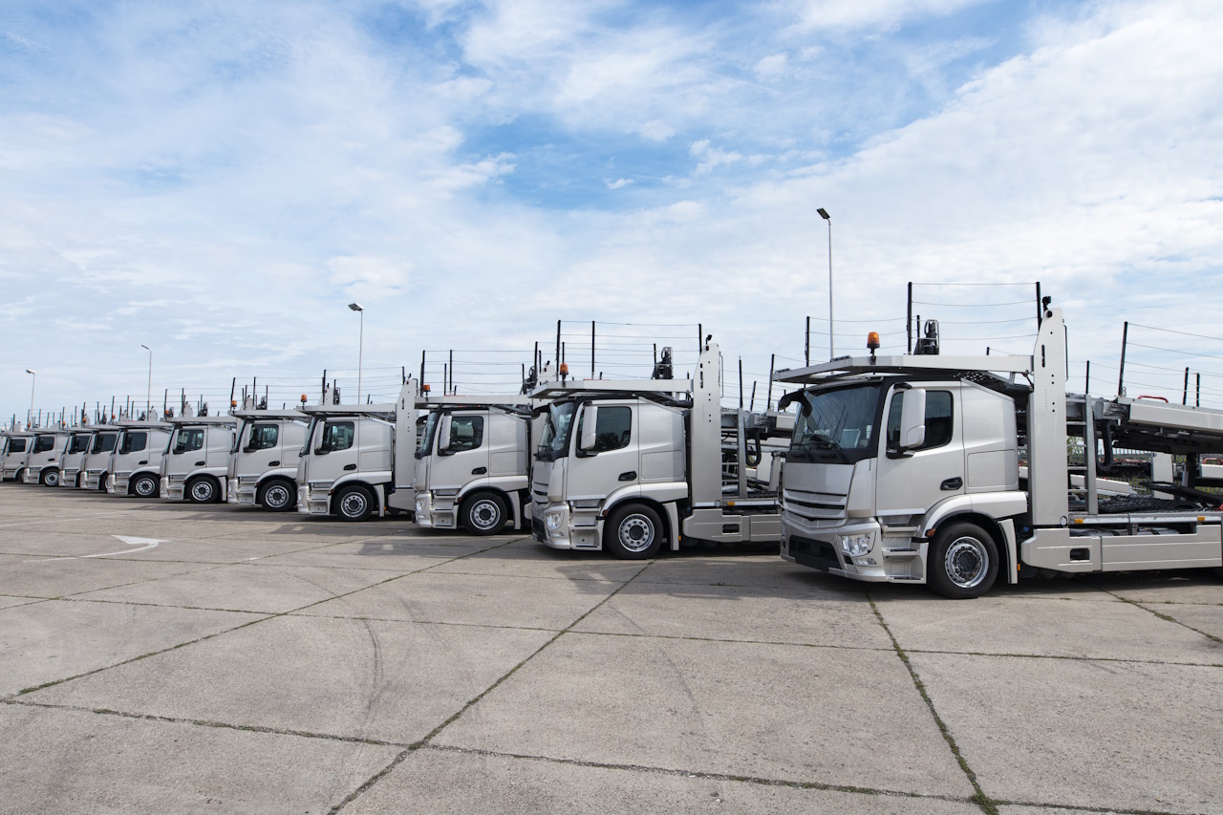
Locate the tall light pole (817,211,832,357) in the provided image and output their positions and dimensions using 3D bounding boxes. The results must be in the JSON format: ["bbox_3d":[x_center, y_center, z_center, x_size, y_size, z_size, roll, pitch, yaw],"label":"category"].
[{"bbox_3d":[7.261,-1.620,22.730,0.700,10.080,0.240,4,-6,-44],"label":"tall light pole"}]

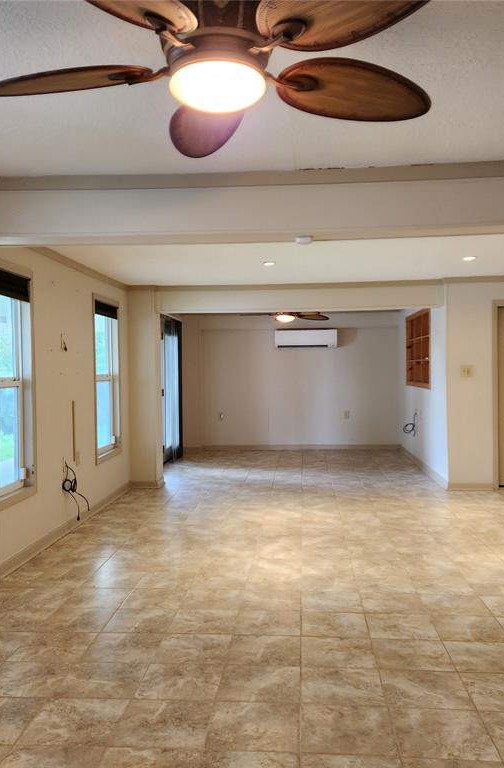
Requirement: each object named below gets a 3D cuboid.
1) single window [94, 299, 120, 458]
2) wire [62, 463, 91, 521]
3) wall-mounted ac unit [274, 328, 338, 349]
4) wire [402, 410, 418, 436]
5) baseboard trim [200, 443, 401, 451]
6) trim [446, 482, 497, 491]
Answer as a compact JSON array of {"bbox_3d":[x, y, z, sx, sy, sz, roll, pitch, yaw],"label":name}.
[{"bbox_3d":[-1.561,-0.060,7.212,0.110,1.588,0.900,-1,1,4],"label":"single window"},{"bbox_3d":[-1.522,0.938,5.944,0.150,0.500,0.277,-1,1,4],"label":"wire"},{"bbox_3d":[0.933,-0.765,11.706,1.063,0.343,0.235,-1,1,4],"label":"wall-mounted ac unit"},{"bbox_3d":[2.268,0.569,9.815,0.190,0.371,0.198,-1,1,4],"label":"wire"},{"bbox_3d":[0.844,1.087,11.860,3.480,0.097,0.015,-1,1,4],"label":"baseboard trim"},{"bbox_3d":[2.462,1.146,7.648,0.522,0.097,0.015,-1,1,4],"label":"trim"}]

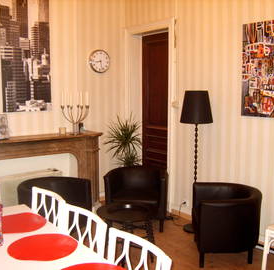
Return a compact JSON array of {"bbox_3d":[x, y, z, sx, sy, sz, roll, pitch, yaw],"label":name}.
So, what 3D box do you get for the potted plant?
[{"bbox_3d":[-0.188,0.354,5.304,0.580,1.300,0.560,0,7,0],"label":"potted plant"}]

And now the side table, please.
[{"bbox_3d":[-0.121,0.978,3.563,0.540,0.475,0.540,0,7,0],"label":"side table"}]

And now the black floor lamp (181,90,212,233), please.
[{"bbox_3d":[0.695,0.311,4.284,0.400,1.640,0.400,0,7,0],"label":"black floor lamp"}]

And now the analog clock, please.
[{"bbox_3d":[-0.544,-1.081,5.370,0.330,0.330,0.050,-5,9,-38],"label":"analog clock"}]

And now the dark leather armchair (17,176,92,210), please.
[{"bbox_3d":[-0.952,0.849,3.965,0.624,0.635,0.714,4,8,25],"label":"dark leather armchair"}]

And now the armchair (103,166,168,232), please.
[{"bbox_3d":[0.016,0.780,4.577,0.714,0.635,0.624,1,7,5],"label":"armchair"}]

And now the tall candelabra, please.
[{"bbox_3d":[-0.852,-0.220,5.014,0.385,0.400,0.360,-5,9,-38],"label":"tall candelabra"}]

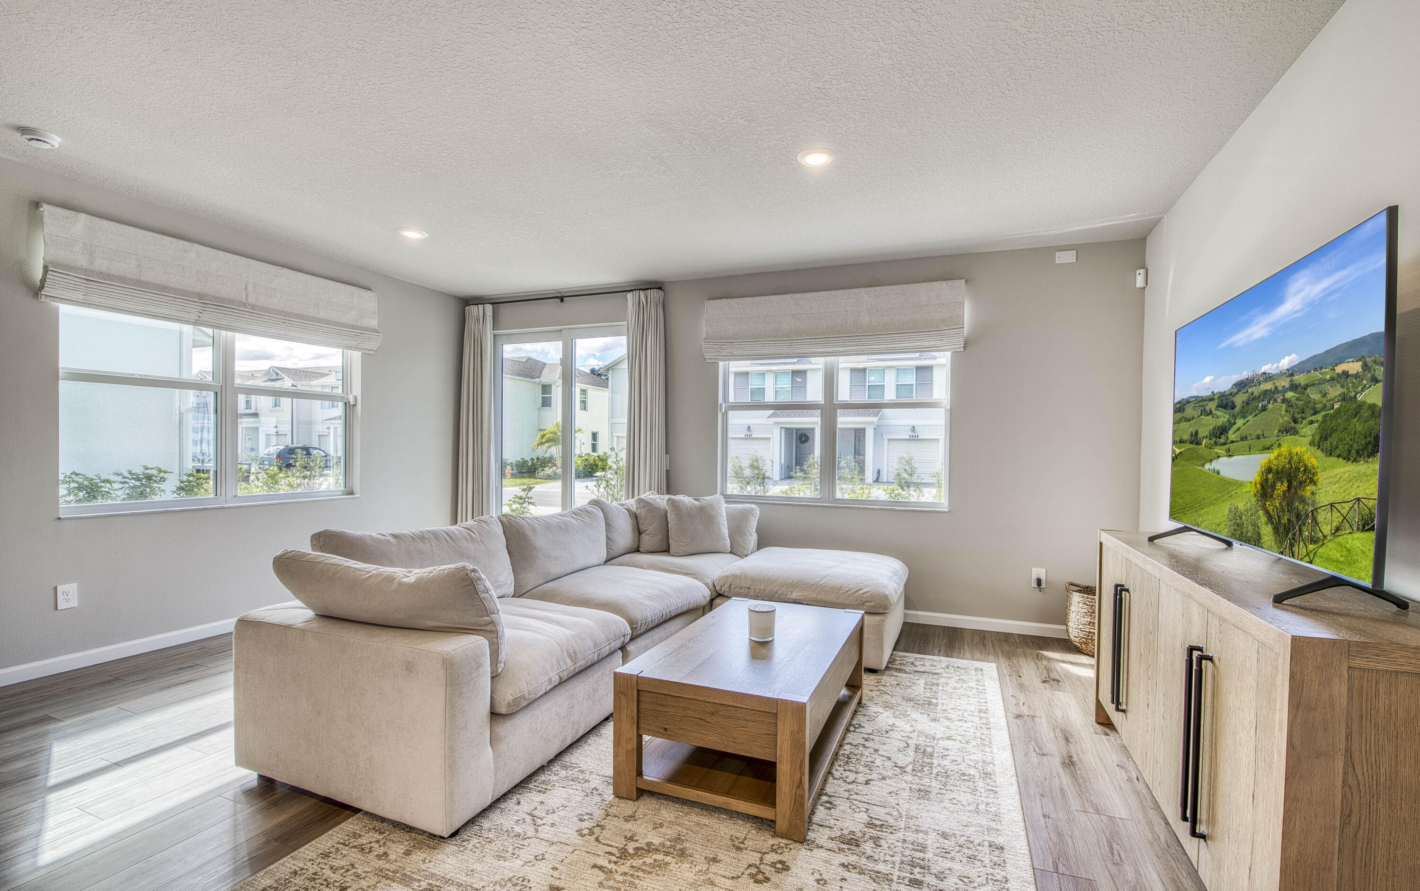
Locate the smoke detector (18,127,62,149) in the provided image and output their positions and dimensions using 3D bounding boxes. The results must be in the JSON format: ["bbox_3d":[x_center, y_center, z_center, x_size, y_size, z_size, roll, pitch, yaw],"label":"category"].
[{"bbox_3d":[-3.217,-1.466,2.841,0.136,0.046,0.136,1,0,22],"label":"smoke detector"}]

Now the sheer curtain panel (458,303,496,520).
[{"bbox_3d":[-2.324,-0.050,5.847,0.433,2.643,0.130,1,0,21],"label":"sheer curtain panel"}]

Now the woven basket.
[{"bbox_3d":[2.502,1.111,3.786,0.420,0.470,0.420,1,0,22],"label":"woven basket"}]

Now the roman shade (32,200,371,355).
[{"bbox_3d":[-3.214,-1.039,4.101,0.110,0.526,2.032,1,0,22],"label":"roman shade"}]

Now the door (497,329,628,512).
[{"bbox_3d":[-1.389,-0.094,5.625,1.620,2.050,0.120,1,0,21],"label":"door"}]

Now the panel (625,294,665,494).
[{"bbox_3d":[-0.570,-0.025,5.180,0.370,2.640,0.130,1,0,21],"label":"panel"}]

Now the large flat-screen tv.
[{"bbox_3d":[1.824,-0.066,2.009,0.280,0.926,1.458,1,0,23],"label":"large flat-screen tv"}]

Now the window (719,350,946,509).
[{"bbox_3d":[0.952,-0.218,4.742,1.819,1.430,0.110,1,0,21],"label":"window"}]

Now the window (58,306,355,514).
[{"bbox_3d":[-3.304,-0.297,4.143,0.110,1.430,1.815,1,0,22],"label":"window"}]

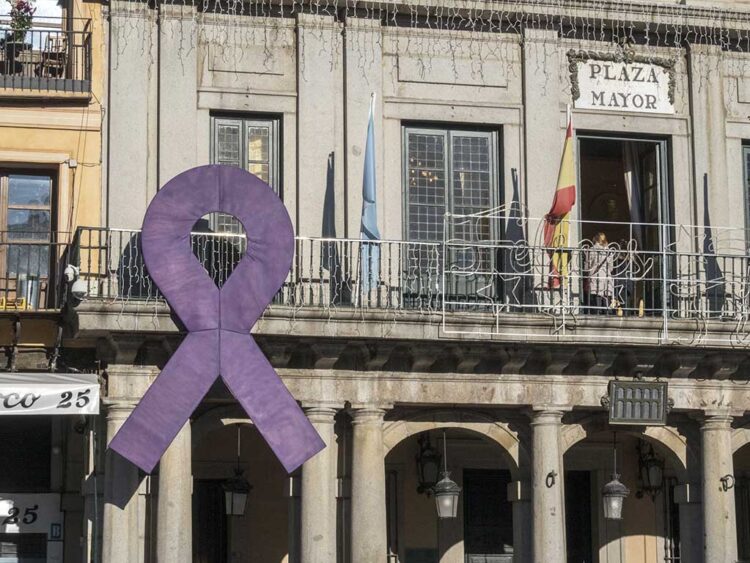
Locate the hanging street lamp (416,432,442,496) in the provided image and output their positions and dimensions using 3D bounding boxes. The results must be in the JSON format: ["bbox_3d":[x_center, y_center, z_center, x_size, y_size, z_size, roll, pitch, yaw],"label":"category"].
[{"bbox_3d":[1.012,3.391,29.054,0.450,1.133,0.600,2,-8,-14],"label":"hanging street lamp"}]

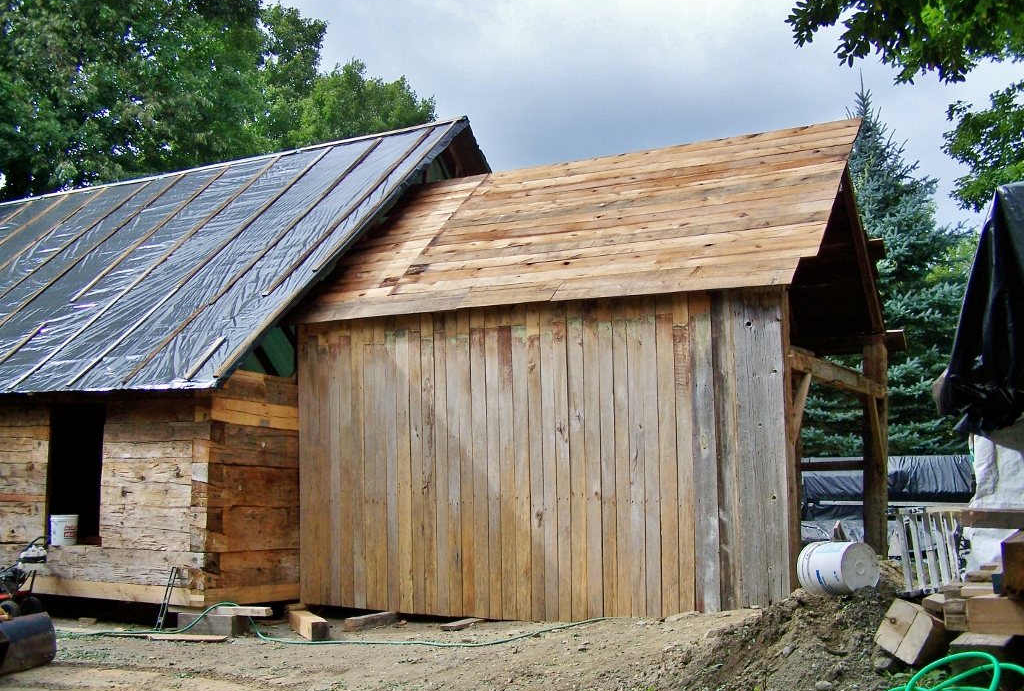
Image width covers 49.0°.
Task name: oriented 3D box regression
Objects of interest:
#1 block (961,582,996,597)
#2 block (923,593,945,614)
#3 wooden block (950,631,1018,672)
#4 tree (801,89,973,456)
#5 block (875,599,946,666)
[{"bbox_3d":[2.169,1.129,5.174,0.190,0.042,0.200,-2,-7,22],"label":"block"},{"bbox_3d":[2.033,1.236,5.325,0.130,0.050,0.160,-4,-8,35],"label":"block"},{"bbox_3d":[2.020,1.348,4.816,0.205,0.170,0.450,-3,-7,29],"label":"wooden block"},{"bbox_3d":[5.413,-0.457,17.075,4.400,7.600,4.400,-1,-7,20],"label":"tree"},{"bbox_3d":[1.770,1.264,4.951,0.200,0.200,0.229,30,5,42],"label":"block"}]

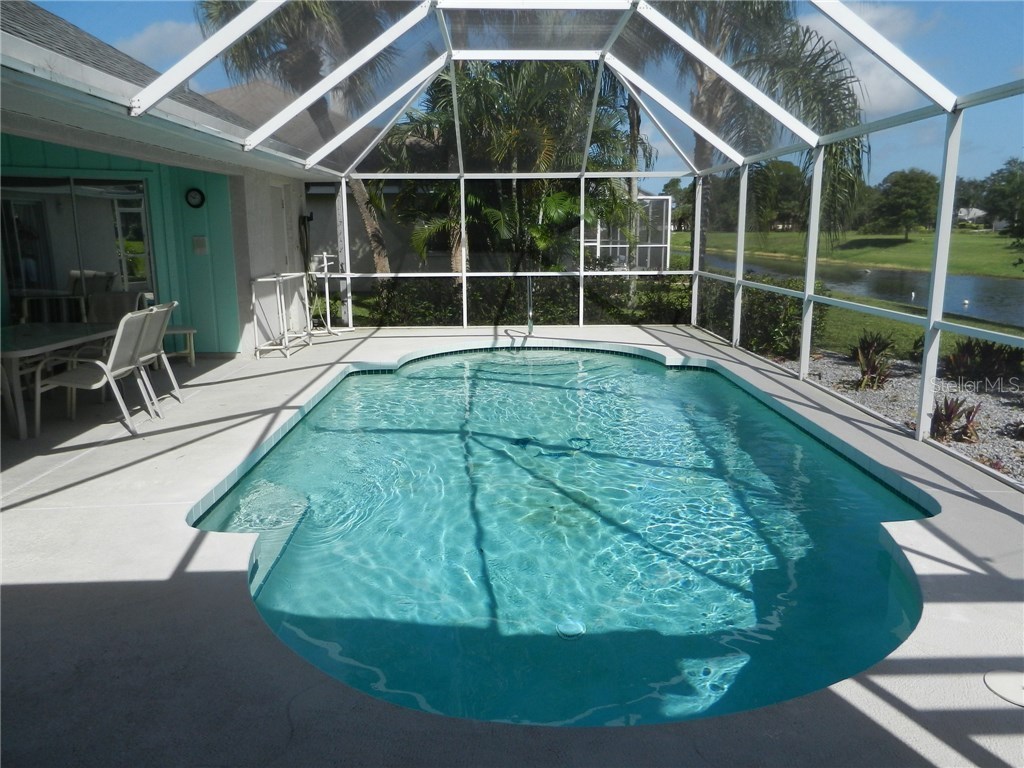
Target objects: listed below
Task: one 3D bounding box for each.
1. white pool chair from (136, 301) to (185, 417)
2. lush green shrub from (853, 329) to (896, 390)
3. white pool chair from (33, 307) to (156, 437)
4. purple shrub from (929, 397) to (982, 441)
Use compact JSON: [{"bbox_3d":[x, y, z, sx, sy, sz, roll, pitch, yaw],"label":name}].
[{"bbox_3d":[-3.498,-0.227,6.734,0.800,0.955,0.610,-1,12,-3],"label":"white pool chair"},{"bbox_3d":[3.755,-0.284,7.684,0.440,0.610,0.450,-1,12,-1],"label":"lush green shrub"},{"bbox_3d":[-3.453,-0.108,6.164,0.800,0.955,0.600,-1,12,-4],"label":"white pool chair"},{"bbox_3d":[3.514,0.259,5.933,0.400,0.360,0.420,-1,12,-1],"label":"purple shrub"}]

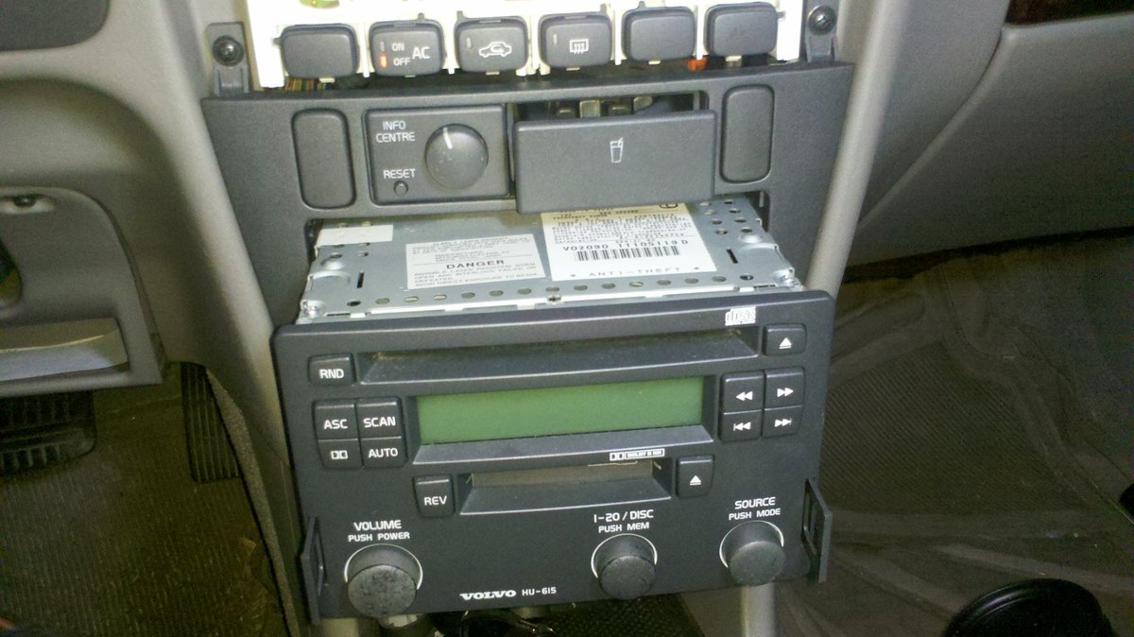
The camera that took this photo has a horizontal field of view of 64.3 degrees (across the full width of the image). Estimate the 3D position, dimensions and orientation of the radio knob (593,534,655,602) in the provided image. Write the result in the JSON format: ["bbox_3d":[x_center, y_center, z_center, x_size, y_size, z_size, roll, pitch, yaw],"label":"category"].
[{"bbox_3d":[0.022,0.093,0.337,0.022,0.022,0.012,-3,22,-5],"label":"radio knob"}]

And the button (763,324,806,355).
[{"bbox_3d":[0.076,0.007,0.315,0.014,0.010,0.004,-4,18,-4],"label":"button"}]

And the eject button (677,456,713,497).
[{"bbox_3d":[0.047,0.058,0.328,0.013,0.015,0.004,-4,18,-4],"label":"eject button"}]

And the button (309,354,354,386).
[{"bbox_3d":[-0.079,0.017,0.304,0.014,0.009,0.004,-4,18,-4],"label":"button"}]

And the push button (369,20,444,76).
[{"bbox_3d":[-0.063,-0.106,0.355,0.029,0.019,0.009,-2,28,-2],"label":"push button"}]

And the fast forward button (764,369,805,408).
[{"bbox_3d":[0.077,0.025,0.324,0.014,0.013,0.004,-5,22,-9],"label":"fast forward button"}]

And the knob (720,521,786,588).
[{"bbox_3d":[0.070,0.088,0.336,0.022,0.022,0.011,-4,18,-4],"label":"knob"}]

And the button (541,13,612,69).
[{"bbox_3d":[0.004,-0.104,0.340,0.027,0.019,0.009,-4,26,-4],"label":"button"}]

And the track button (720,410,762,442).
[{"bbox_3d":[0.062,0.038,0.326,0.015,0.011,0.004,-5,22,-8],"label":"track button"}]

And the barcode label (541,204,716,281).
[{"bbox_3d":[0.022,-0.033,0.357,0.061,0.001,0.061,-4,34,-6],"label":"barcode label"}]

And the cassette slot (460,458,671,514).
[{"bbox_3d":[-0.001,0.059,0.332,0.077,0.015,0.012,-4,18,-4],"label":"cassette slot"}]

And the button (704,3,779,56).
[{"bbox_3d":[0.071,-0.118,0.368,0.028,0.019,0.009,-6,29,-10],"label":"button"}]

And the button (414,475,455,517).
[{"bbox_3d":[-0.047,0.063,0.322,0.014,0.014,0.004,-4,18,-4],"label":"button"}]

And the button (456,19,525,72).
[{"bbox_3d":[-0.030,-0.108,0.357,0.028,0.019,0.009,-3,28,-4],"label":"button"}]

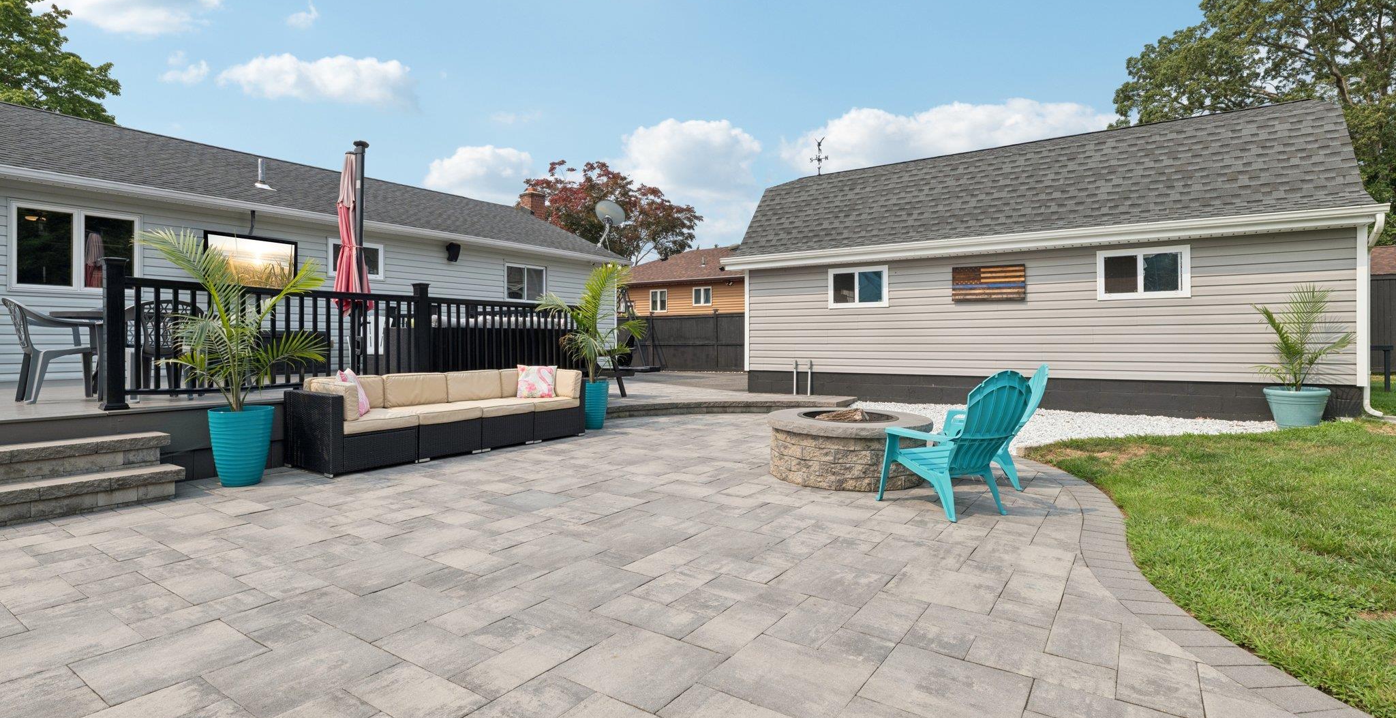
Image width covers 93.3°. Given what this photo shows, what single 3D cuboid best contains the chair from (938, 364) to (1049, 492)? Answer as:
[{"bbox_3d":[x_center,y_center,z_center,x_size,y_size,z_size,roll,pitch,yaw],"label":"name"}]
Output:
[{"bbox_3d":[2.217,0.501,5.066,0.840,0.920,0.730,0,1,15],"label":"chair"}]

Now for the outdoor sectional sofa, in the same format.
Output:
[{"bbox_3d":[-2.467,0.540,6.747,0.790,0.770,2.910,1,1,34],"label":"outdoor sectional sofa"}]

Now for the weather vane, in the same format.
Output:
[{"bbox_3d":[2.740,-4.562,14.755,0.390,0.890,0.350,0,1,0],"label":"weather vane"}]

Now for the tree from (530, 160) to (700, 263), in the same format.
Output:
[{"bbox_3d":[-4.600,-5.132,34.898,9.500,10.800,9.000,0,1,0],"label":"tree"}]

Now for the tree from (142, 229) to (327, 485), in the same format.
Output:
[{"bbox_3d":[-3.580,-0.020,5.101,1.150,1.960,1.170,1,1,34],"label":"tree"}]

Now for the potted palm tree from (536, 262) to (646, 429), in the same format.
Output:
[{"bbox_3d":[-1.360,-0.171,8.398,1.360,2.120,1.220,0,1,0],"label":"potted palm tree"}]

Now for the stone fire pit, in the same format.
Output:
[{"bbox_3d":[1.234,0.719,5.407,1.310,0.470,1.310,0,1,0],"label":"stone fire pit"}]

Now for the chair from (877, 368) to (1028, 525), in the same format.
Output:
[{"bbox_3d":[1.670,0.518,4.270,0.730,0.920,0.840,-1,1,-24],"label":"chair"}]

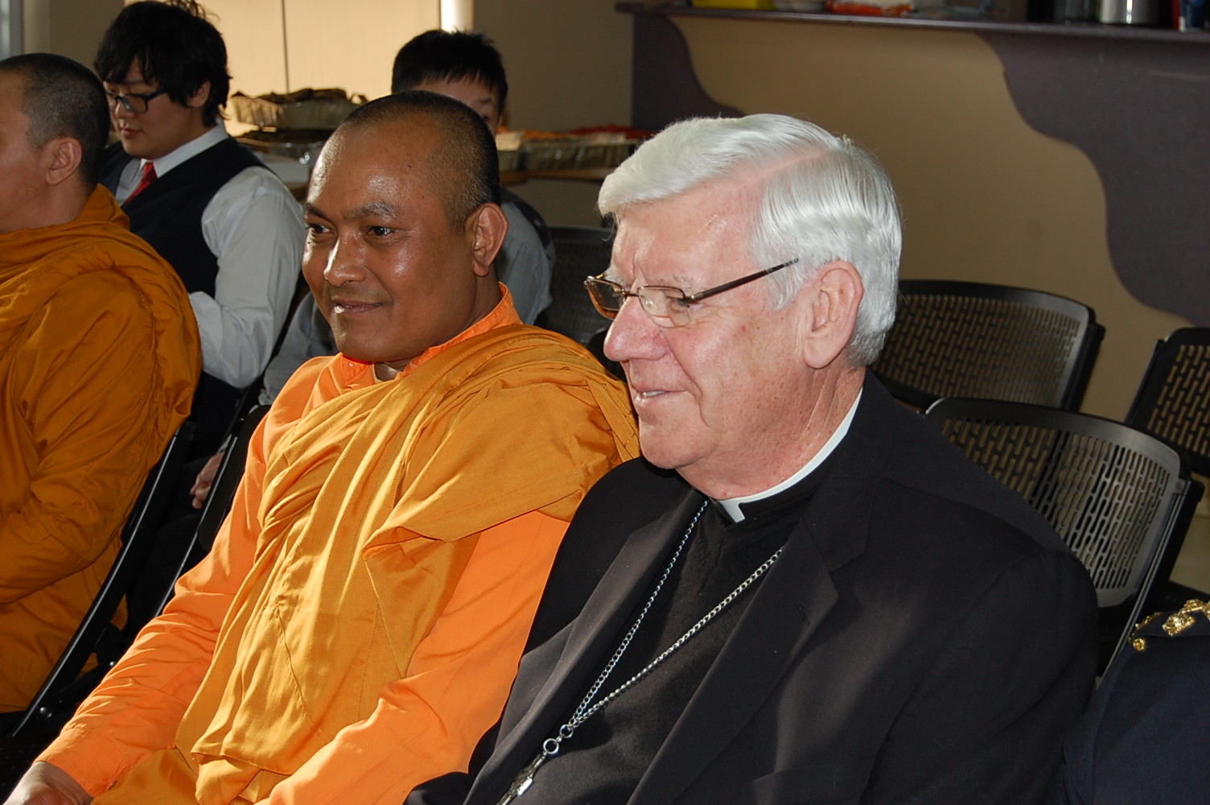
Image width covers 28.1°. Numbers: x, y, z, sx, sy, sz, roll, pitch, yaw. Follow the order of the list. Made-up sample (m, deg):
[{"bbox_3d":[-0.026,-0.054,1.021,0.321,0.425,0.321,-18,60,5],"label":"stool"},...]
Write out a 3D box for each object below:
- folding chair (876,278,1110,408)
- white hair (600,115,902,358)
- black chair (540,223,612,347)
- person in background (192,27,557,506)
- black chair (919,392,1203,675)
[{"bbox_3d":[0.410,0.258,3.711,0.530,0.800,0.465,-9,15,-40],"label":"folding chair"},{"bbox_3d":[0.104,-0.113,1.710,0.220,0.195,0.175,-17,18,-29],"label":"white hair"},{"bbox_3d":[-0.186,0.128,4.370,0.530,0.800,0.465,-9,14,-38],"label":"black chair"},{"bbox_3d":[-0.398,0.045,3.695,0.750,1.210,0.500,-8,14,-37],"label":"person in background"},{"bbox_3d":[0.307,0.452,2.717,0.530,0.800,0.465,-7,13,-34],"label":"black chair"}]

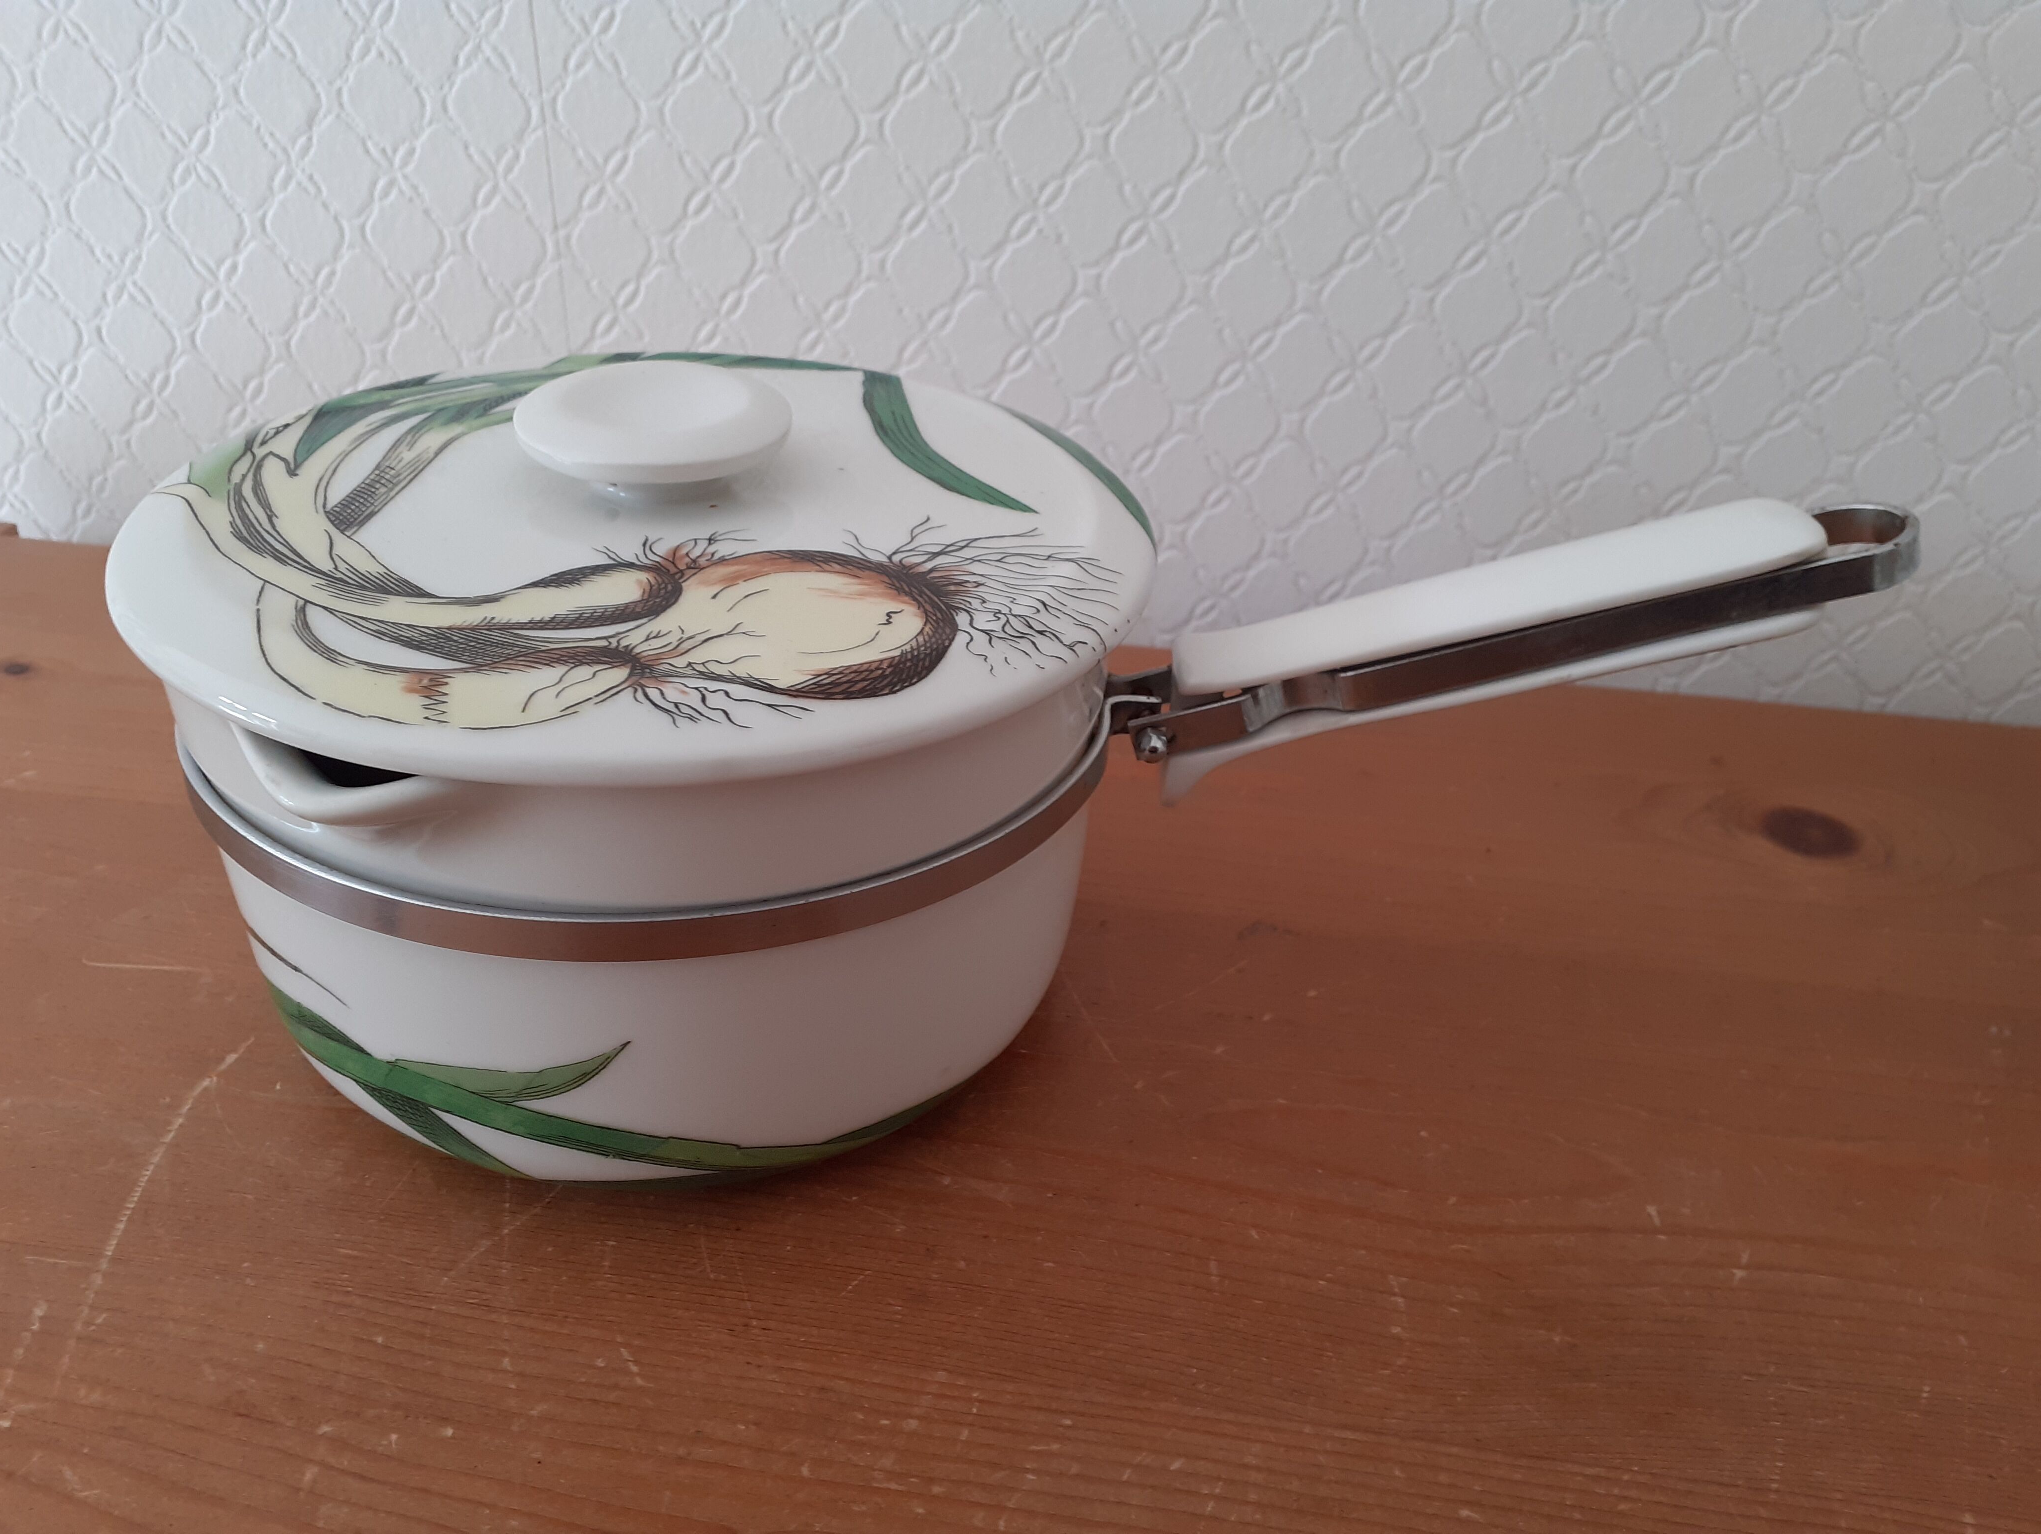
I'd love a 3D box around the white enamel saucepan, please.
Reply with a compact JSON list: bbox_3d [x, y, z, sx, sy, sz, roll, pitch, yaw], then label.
[{"bbox_3d":[-0.004,-0.006,0.317,0.316,0.123,0.185,6,32,3],"label":"white enamel saucepan"}]

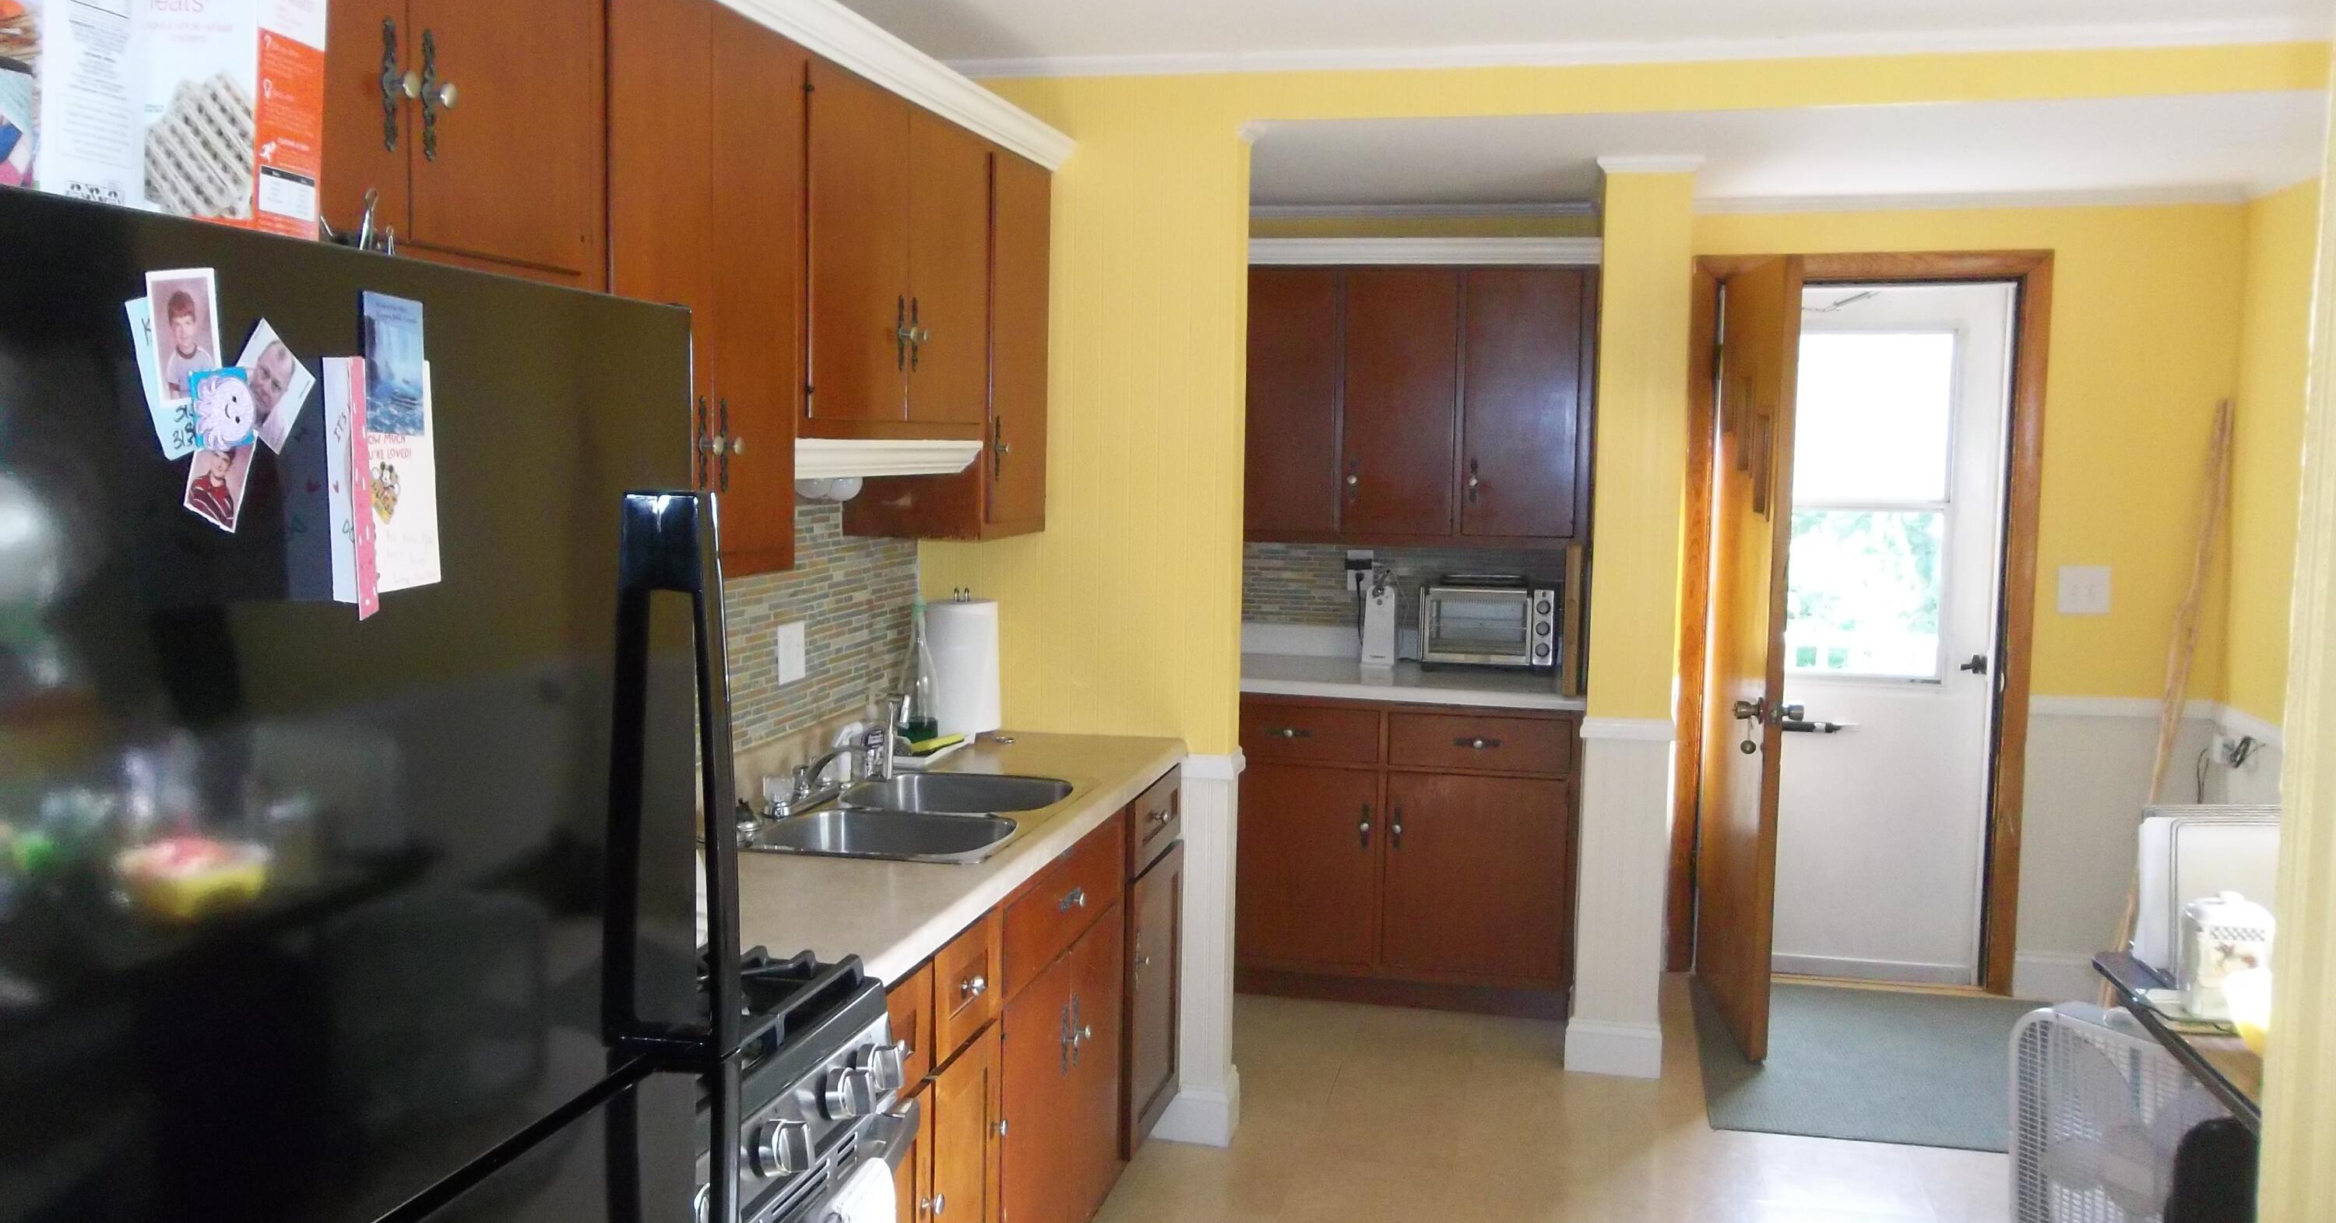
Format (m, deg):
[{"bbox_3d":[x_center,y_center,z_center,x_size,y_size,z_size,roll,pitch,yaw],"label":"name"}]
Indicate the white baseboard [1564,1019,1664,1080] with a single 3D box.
[{"bbox_3d":[1.127,1.109,4.605,0.240,0.123,0.024,2,5,13],"label":"white baseboard"}]

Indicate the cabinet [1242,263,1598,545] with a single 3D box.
[{"bbox_3d":[0.694,-0.596,5.293,1.065,0.781,0.315,2,6,13],"label":"cabinet"}]

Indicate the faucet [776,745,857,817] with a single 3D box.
[{"bbox_3d":[-0.615,0.290,3.310,0.170,0.115,0.260,2,5,12],"label":"faucet"}]

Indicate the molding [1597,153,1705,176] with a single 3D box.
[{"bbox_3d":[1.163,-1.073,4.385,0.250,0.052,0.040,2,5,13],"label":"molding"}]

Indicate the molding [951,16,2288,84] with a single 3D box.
[{"bbox_3d":[0.879,-1.127,3.643,2.850,0.046,0.045,2,6,13],"label":"molding"}]

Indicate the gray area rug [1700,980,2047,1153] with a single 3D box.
[{"bbox_3d":[1.972,1.171,4.750,1.140,0.012,1.275,2,5,12],"label":"gray area rug"}]

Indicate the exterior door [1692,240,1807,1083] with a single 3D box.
[{"bbox_3d":[1.597,0.105,5.030,0.046,2.050,0.760,1,5,6],"label":"exterior door"}]

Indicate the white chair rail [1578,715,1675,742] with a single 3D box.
[{"bbox_3d":[1.147,0.295,4.546,0.228,0.052,0.032,2,5,12],"label":"white chair rail"}]

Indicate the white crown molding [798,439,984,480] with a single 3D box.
[{"bbox_3d":[-0.482,-0.262,3.142,0.048,0.065,0.878,2,6,13],"label":"white crown molding"}]

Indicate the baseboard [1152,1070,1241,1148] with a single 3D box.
[{"bbox_3d":[0.065,1.128,4.180,0.182,0.135,0.160,2,5,12],"label":"baseboard"}]

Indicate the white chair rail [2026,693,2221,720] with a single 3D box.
[{"bbox_3d":[2.712,0.279,5.173,0.485,0.057,0.027,2,5,13],"label":"white chair rail"}]

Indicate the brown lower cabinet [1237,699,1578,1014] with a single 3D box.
[{"bbox_3d":[0.644,0.637,5.261,1.063,0.863,0.620,2,6,13],"label":"brown lower cabinet"}]

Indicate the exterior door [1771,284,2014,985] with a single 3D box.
[{"bbox_3d":[1.985,0.070,5.329,0.822,2.010,0.045,2,6,13],"label":"exterior door"}]

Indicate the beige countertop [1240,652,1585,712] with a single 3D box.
[{"bbox_3d":[0.649,0.195,5.207,1.068,0.037,0.643,2,6,13],"label":"beige countertop"}]

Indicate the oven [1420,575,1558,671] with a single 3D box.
[{"bbox_3d":[0.955,0.037,5.427,0.389,0.275,0.265,2,5,12],"label":"oven"}]

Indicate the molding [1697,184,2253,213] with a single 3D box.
[{"bbox_3d":[2.230,-1.162,5.149,1.500,0.050,0.038,2,5,13],"label":"molding"}]

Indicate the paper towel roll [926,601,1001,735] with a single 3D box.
[{"bbox_3d":[-0.458,0.128,4.037,0.160,0.285,0.160,1,5,0],"label":"paper towel roll"}]

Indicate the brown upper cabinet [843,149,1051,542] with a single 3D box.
[{"bbox_3d":[-0.461,-0.559,3.851,0.305,0.800,0.440,2,5,13],"label":"brown upper cabinet"}]

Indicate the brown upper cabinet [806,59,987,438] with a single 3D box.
[{"bbox_3d":[-0.608,-0.595,3.244,0.306,0.580,0.884,2,5,12],"label":"brown upper cabinet"}]

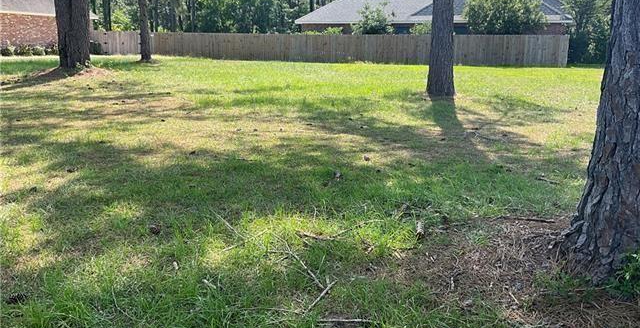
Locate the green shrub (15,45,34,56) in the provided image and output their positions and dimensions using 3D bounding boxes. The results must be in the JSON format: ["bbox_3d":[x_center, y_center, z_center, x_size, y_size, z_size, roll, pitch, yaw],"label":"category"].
[{"bbox_3d":[-19.435,-7.410,35.251,1.183,0.872,1.050,0,14,0],"label":"green shrub"}]

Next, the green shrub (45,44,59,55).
[{"bbox_3d":[-18.265,-7.767,36.708,1.095,0.808,1.000,0,14,0],"label":"green shrub"}]

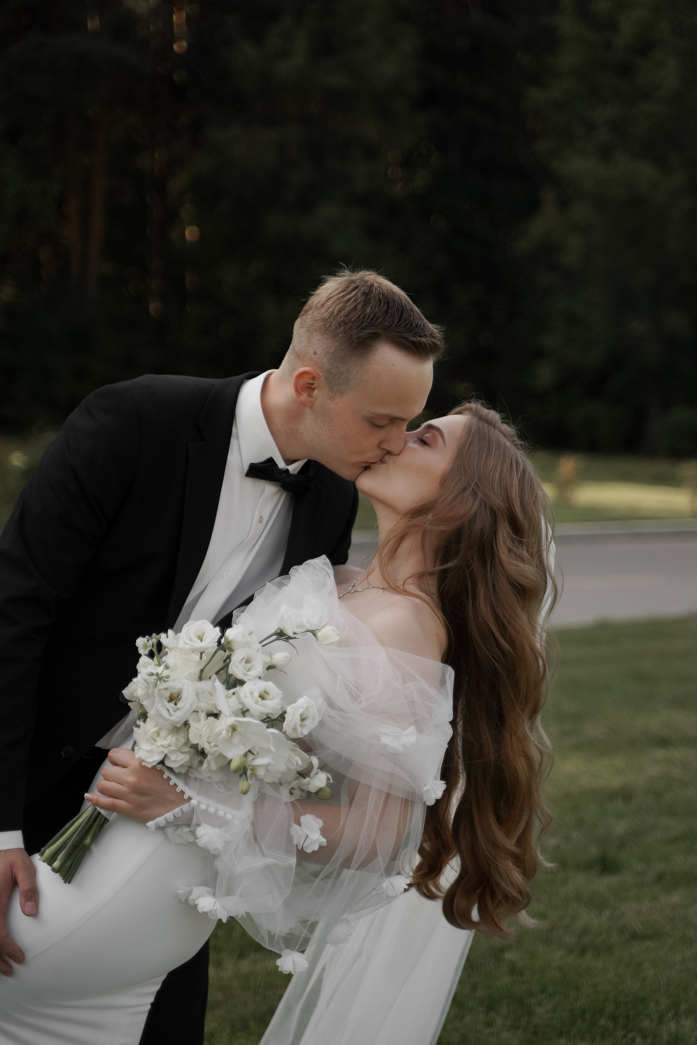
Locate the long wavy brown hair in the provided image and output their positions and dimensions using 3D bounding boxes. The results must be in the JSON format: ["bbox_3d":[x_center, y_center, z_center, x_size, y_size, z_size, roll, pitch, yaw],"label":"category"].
[{"bbox_3d":[0.169,0.207,2.830,0.240,0.750,0.250,-1,4,-9],"label":"long wavy brown hair"}]

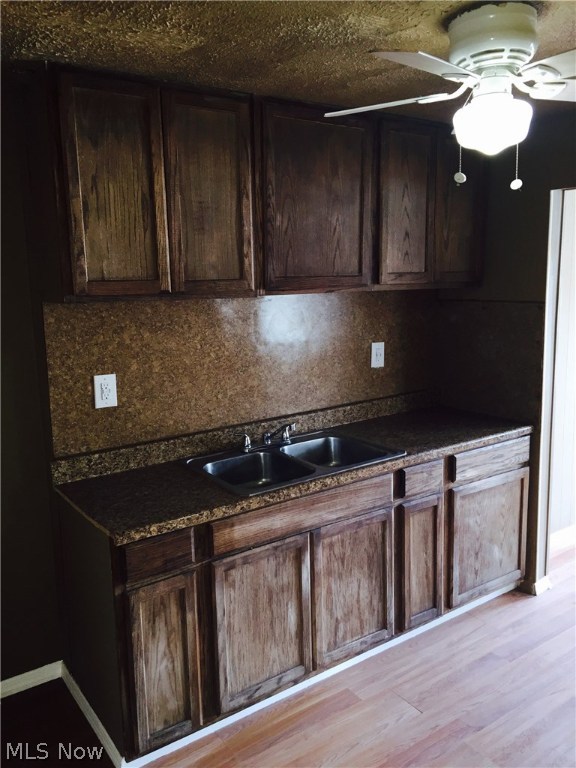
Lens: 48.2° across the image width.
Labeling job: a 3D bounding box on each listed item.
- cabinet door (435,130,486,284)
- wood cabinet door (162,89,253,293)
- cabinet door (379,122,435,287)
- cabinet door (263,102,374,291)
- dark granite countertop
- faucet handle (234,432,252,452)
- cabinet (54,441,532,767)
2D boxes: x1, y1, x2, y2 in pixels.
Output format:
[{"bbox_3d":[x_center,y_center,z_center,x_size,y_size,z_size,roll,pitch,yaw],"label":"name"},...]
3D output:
[{"bbox_3d":[0.850,-0.855,3.189,0.370,0.712,0.025,-8,12,-35],"label":"cabinet door"},{"bbox_3d":[-0.280,-0.697,2.391,0.371,0.712,0.025,-8,12,-35],"label":"wood cabinet door"},{"bbox_3d":[0.550,-0.813,2.977,0.364,0.712,0.025,-8,12,-35],"label":"cabinet door"},{"bbox_3d":[0.139,-0.756,2.687,0.586,0.712,0.025,-8,12,-35],"label":"cabinet door"},{"bbox_3d":[0.158,0.314,2.804,2.144,0.046,0.637,-8,12,-35],"label":"dark granite countertop"},{"bbox_3d":[-0.211,0.273,2.997,0.064,0.074,0.037,-8,12,-33],"label":"faucet handle"},{"bbox_3d":[0.159,0.712,2.877,2.143,0.763,0.632,-8,12,-35],"label":"cabinet"}]

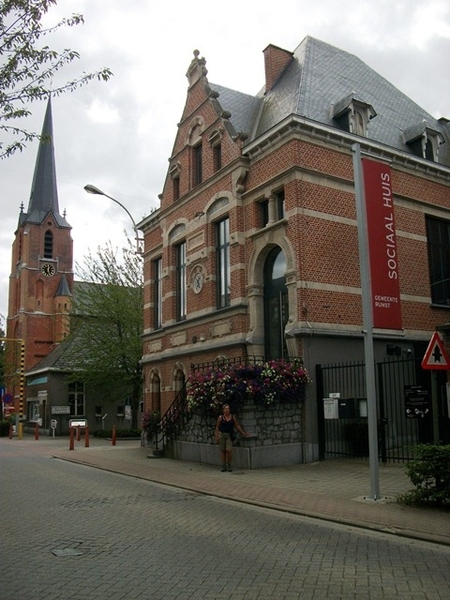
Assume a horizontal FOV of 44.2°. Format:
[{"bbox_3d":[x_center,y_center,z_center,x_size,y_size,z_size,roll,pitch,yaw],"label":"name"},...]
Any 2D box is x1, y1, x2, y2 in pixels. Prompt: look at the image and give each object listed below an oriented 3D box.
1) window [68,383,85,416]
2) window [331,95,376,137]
[{"bbox_3d":[-10.132,6.802,37.922,1.161,2.275,0.217,9,-15,-41],"label":"window"},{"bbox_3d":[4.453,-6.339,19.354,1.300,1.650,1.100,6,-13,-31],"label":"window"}]

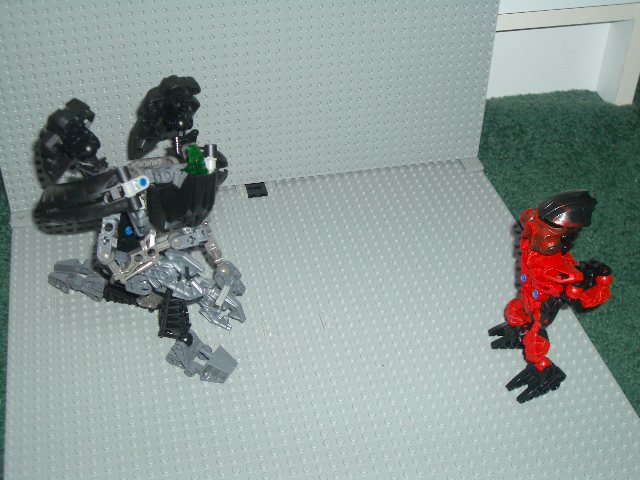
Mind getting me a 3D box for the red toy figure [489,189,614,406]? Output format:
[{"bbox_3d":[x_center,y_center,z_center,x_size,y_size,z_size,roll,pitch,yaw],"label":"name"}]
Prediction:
[{"bbox_3d":[0.142,0.027,0.557,0.062,0.138,0.072,-9,41,-12],"label":"red toy figure"}]

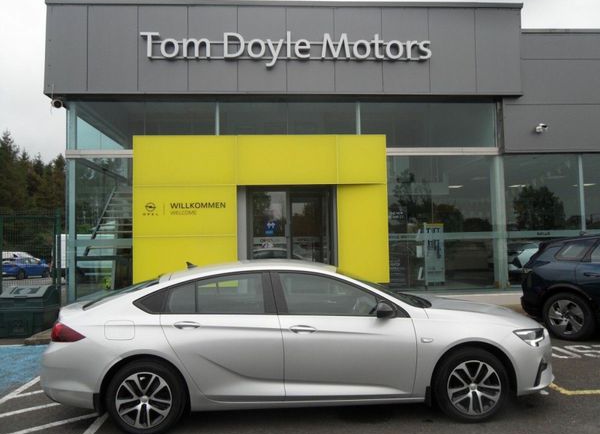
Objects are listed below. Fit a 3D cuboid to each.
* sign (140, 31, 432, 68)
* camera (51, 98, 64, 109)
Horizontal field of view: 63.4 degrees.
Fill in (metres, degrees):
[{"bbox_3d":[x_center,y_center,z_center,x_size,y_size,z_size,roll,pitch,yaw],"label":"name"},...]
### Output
[{"bbox_3d":[-0.275,-4.018,11.676,6.972,0.907,0.180,-1,-3,-3],"label":"sign"},{"bbox_3d":[-5.859,-2.747,11.725,0.220,0.200,0.280,1,6,-27],"label":"camera"}]

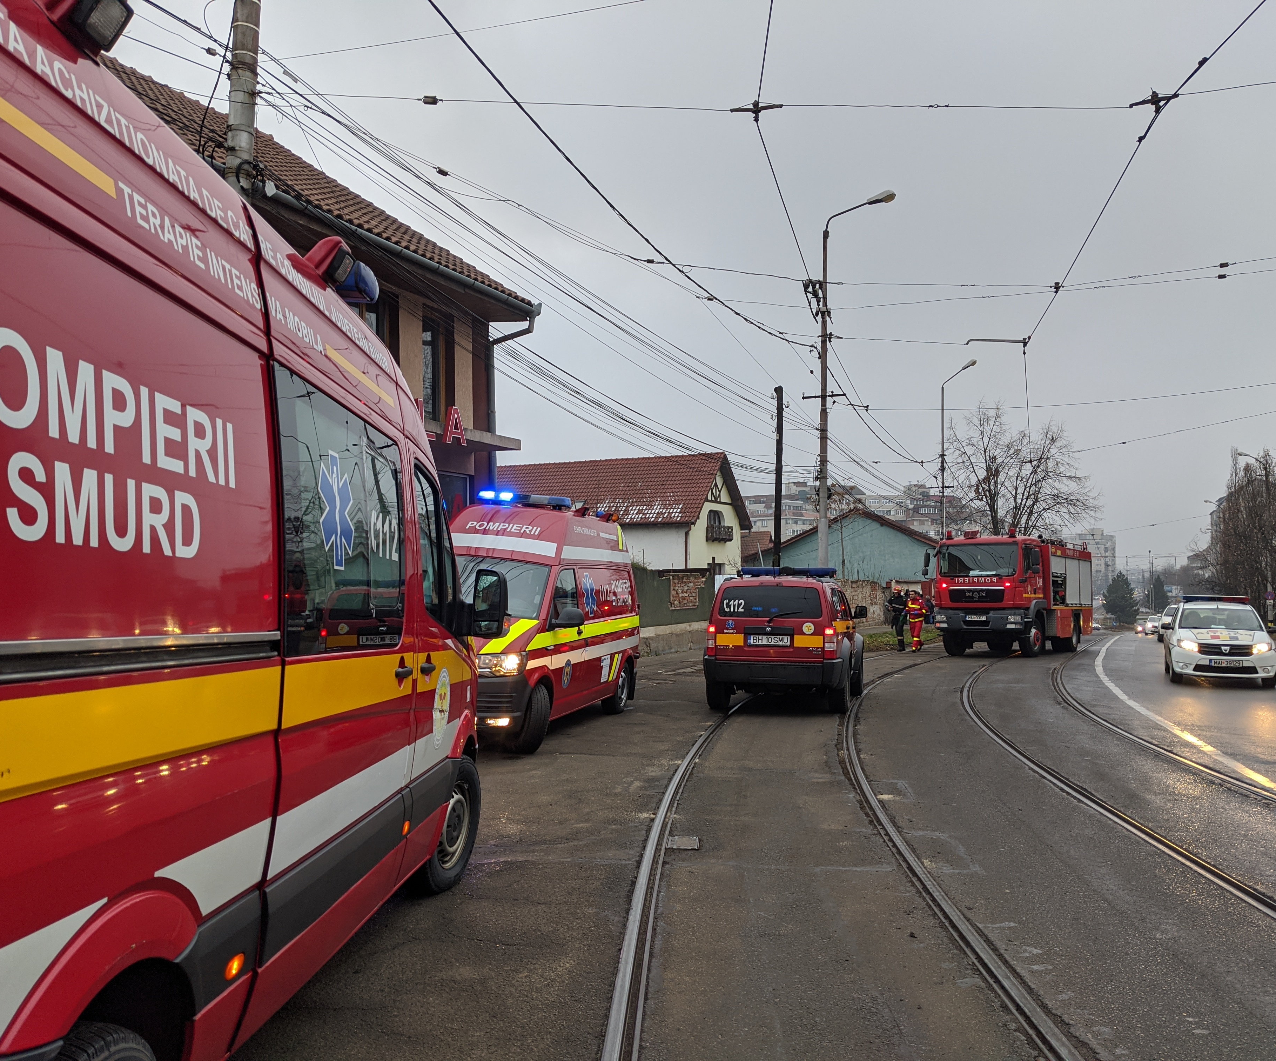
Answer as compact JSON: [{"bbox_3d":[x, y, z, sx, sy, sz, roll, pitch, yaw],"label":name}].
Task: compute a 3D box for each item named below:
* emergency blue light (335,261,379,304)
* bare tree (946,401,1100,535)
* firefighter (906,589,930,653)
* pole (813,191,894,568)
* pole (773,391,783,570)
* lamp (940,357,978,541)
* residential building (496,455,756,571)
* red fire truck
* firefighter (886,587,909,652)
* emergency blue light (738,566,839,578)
[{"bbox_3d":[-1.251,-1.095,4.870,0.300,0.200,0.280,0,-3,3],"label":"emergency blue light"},{"bbox_3d":[18.513,-0.635,53.051,7.300,10.970,7.300,0,-4,18],"label":"bare tree"},{"bbox_3d":[7.820,2.520,30.800,0.620,1.740,0.500,-2,-4,36],"label":"firefighter"},{"bbox_3d":[5.379,-2.622,27.270,2.000,11.530,0.400,-1,-4,27],"label":"pole"},{"bbox_3d":[4.130,-0.420,33.000,0.250,7.800,0.250,1,-3,0],"label":"pole"},{"bbox_3d":[13.498,-1.423,46.559,1.600,11.630,0.350,-1,-4,30],"label":"lamp"},{"bbox_3d":[-2.187,0.550,61.022,15.500,8.940,7.400,-1,-4,31],"label":"residential building"},{"bbox_3d":[10.528,1.828,30.715,2.600,3.200,7.070,-2,-4,35],"label":"red fire truck"},{"bbox_3d":[7.305,2.495,31.100,0.620,1.830,0.500,-1,-3,22],"label":"firefighter"},{"bbox_3d":[2.170,0.610,15.650,1.400,0.140,0.300,0,-3,15],"label":"emergency blue light"}]

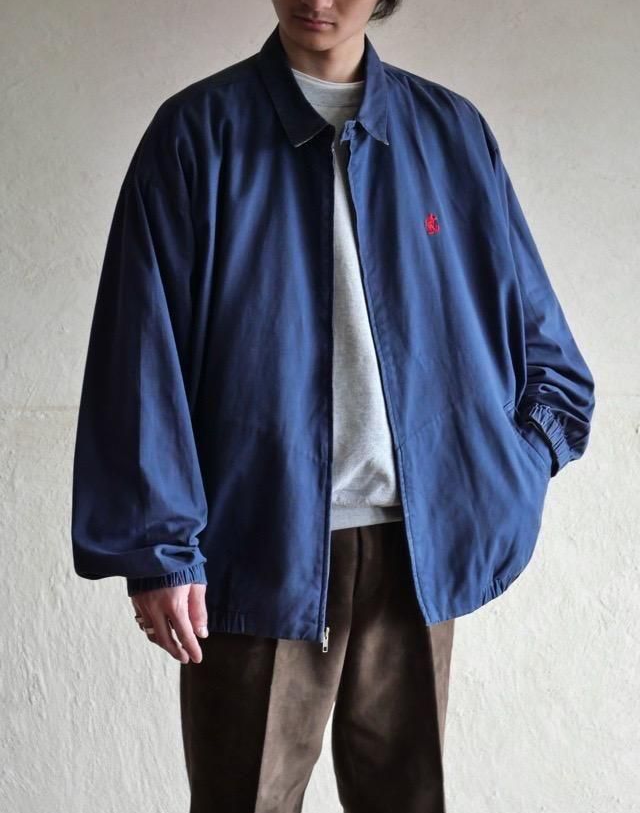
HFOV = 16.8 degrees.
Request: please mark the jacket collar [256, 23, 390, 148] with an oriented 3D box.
[{"bbox_3d":[0.005,-0.402,2.720,0.168,0.172,0.172,0,1,-17],"label":"jacket collar"}]

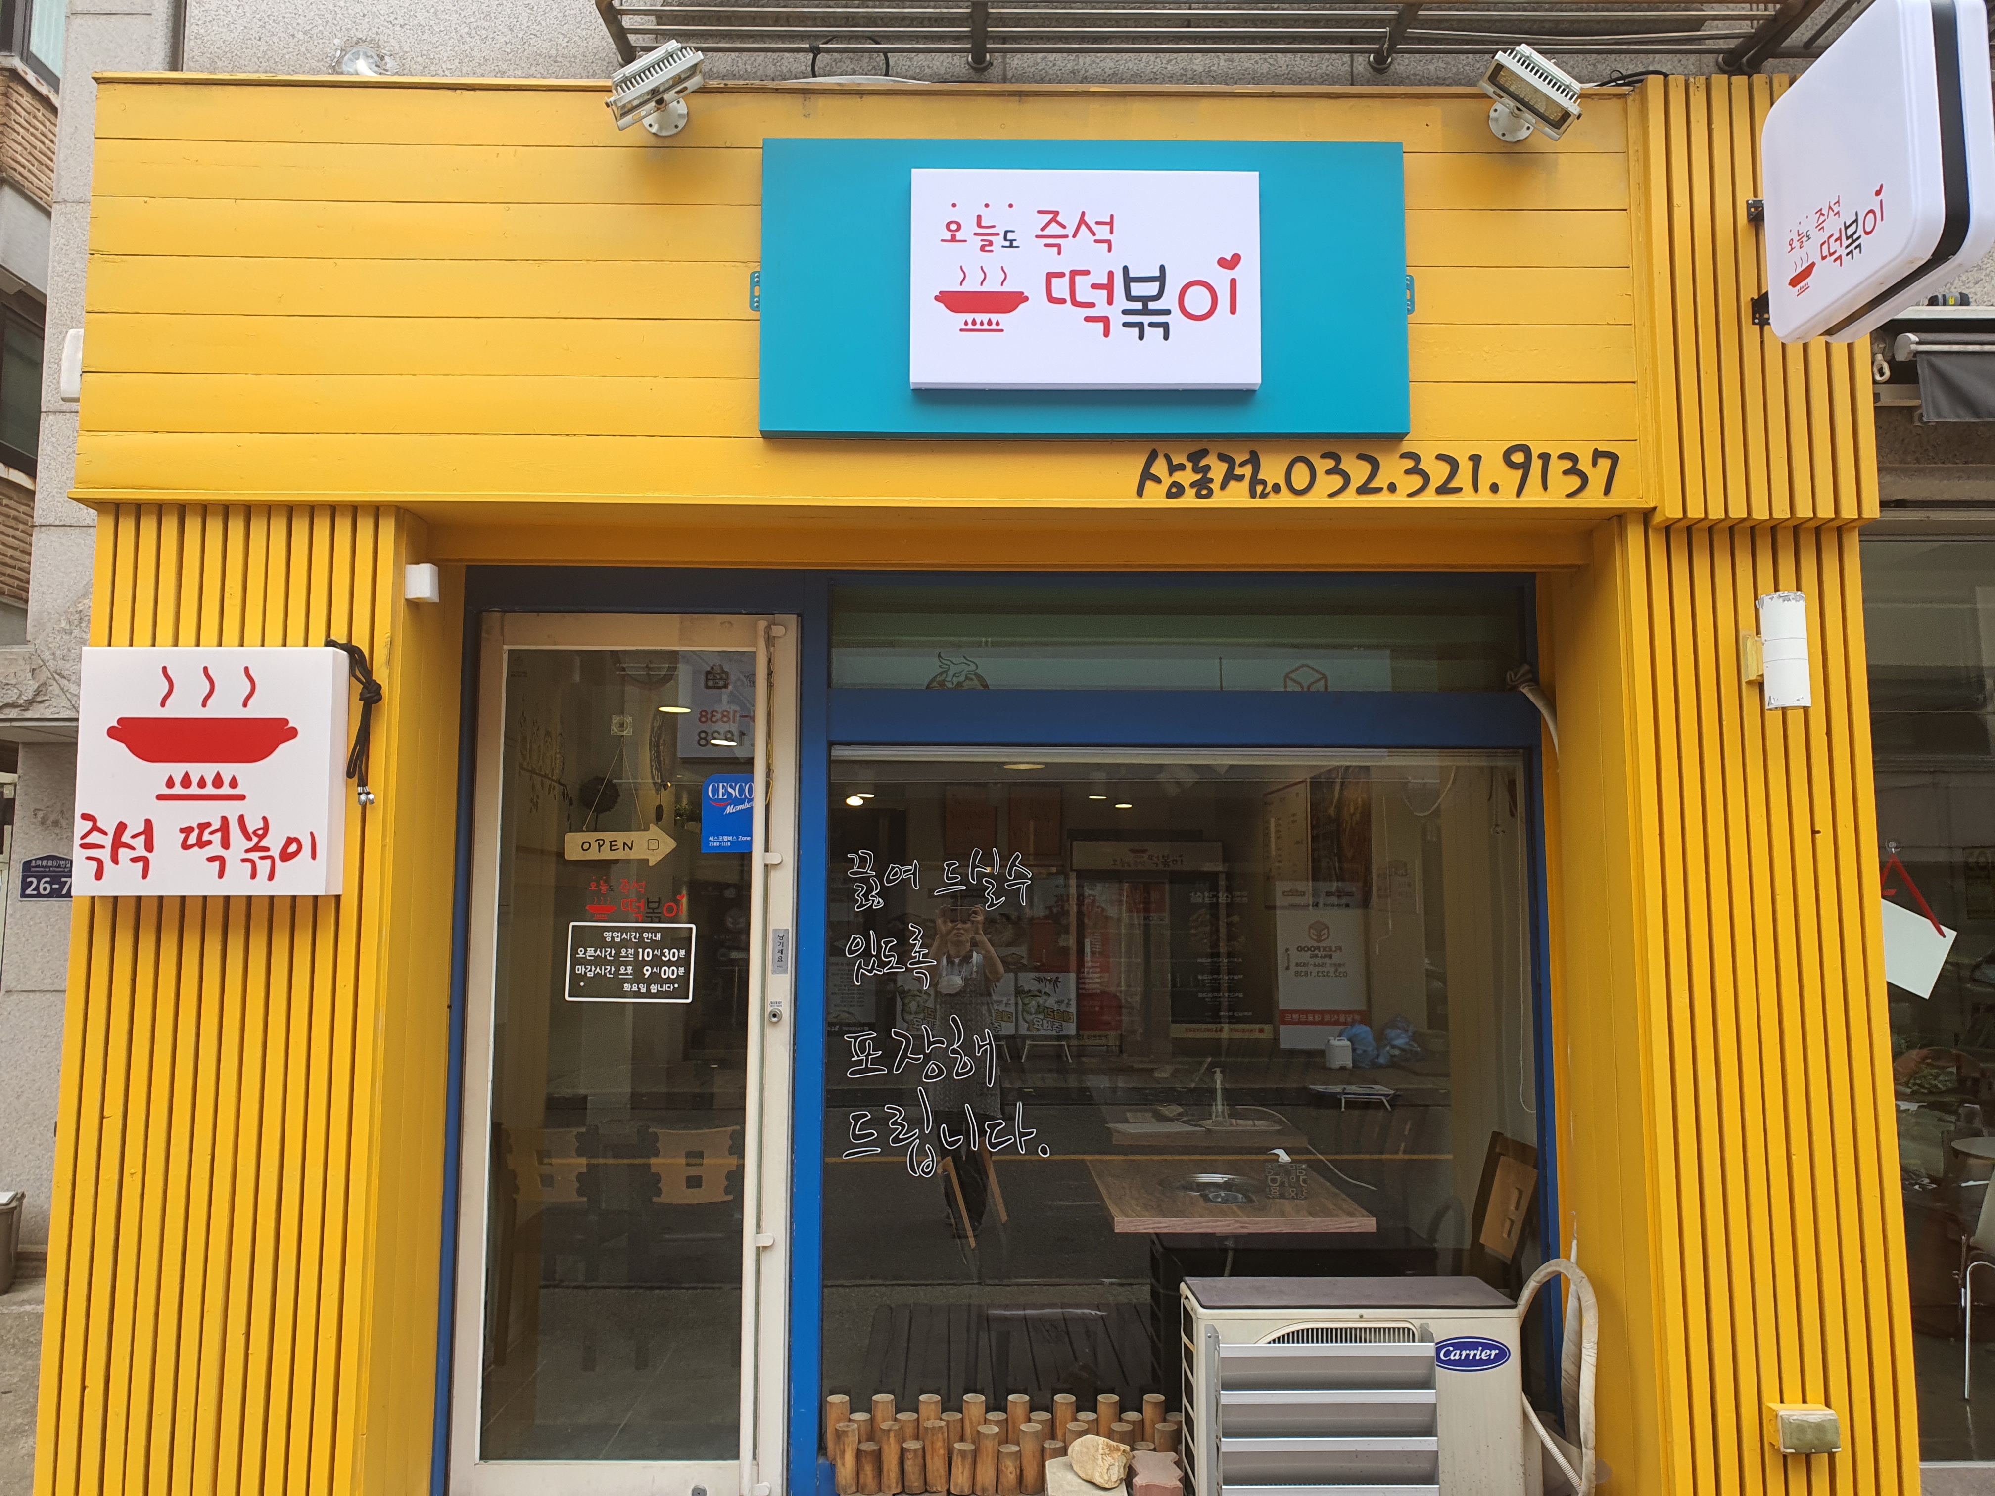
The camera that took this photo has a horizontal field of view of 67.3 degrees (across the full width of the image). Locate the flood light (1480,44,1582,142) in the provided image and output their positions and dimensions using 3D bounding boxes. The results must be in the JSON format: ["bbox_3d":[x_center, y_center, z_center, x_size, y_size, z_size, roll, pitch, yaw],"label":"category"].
[{"bbox_3d":[1.124,-1.374,3.171,0.213,0.089,0.174,37,-8,3],"label":"flood light"}]

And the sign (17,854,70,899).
[{"bbox_3d":[-3.329,0.458,5.280,0.223,0.162,0.015,0,-6,-1],"label":"sign"}]

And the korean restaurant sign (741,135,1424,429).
[{"bbox_3d":[0.186,-0.977,3.168,1.361,0.640,0.084,0,-6,-1],"label":"korean restaurant sign"}]

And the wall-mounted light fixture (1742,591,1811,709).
[{"bbox_3d":[1.638,-0.199,3.147,0.096,0.233,0.149,0,-6,-1],"label":"wall-mounted light fixture"}]

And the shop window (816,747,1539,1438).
[{"bbox_3d":[0.446,0.820,3.630,1.721,1.647,0.069,0,-6,-1],"label":"shop window"}]

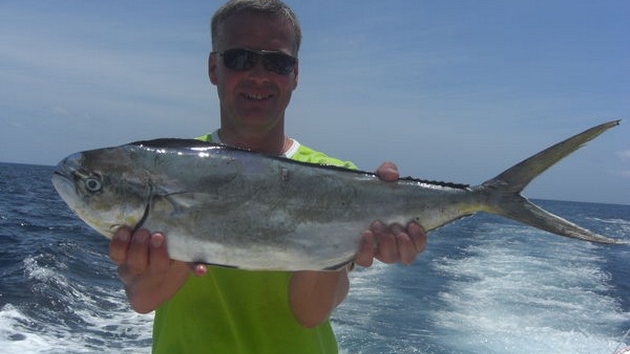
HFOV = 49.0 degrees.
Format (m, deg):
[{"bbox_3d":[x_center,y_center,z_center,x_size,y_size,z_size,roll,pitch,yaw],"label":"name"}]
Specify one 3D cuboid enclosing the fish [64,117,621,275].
[{"bbox_3d":[0.040,0.023,0.830,0.685,0.175,0.090,1,2,-4],"label":"fish"}]

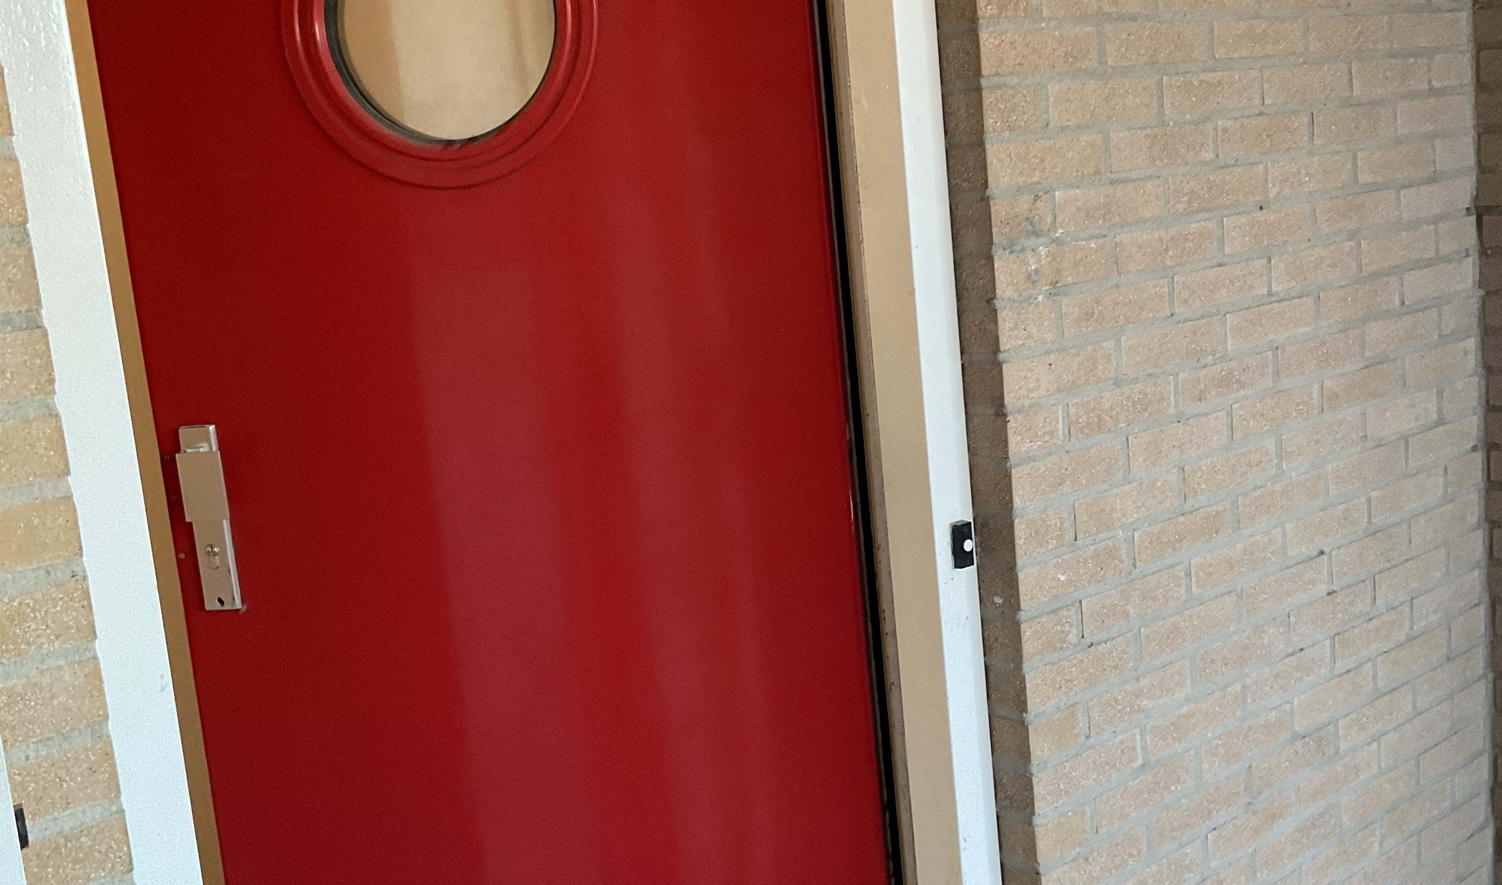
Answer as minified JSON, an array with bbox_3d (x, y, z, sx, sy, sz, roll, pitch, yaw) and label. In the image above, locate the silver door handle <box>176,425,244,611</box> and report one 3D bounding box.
[{"bbox_3d":[-0.699,0.101,2.171,0.070,0.247,0.047,-3,9,13],"label":"silver door handle"}]

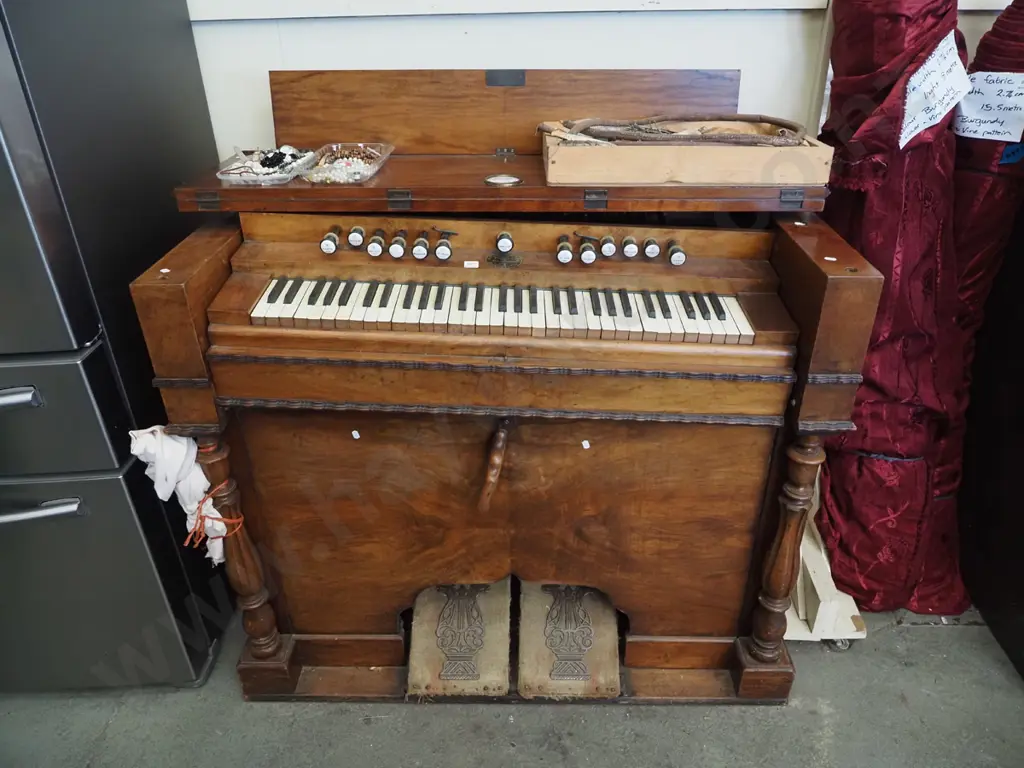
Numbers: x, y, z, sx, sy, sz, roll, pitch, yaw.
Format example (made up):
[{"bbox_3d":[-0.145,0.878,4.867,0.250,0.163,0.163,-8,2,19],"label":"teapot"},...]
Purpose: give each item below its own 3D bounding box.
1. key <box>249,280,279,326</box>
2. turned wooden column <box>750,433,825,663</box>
[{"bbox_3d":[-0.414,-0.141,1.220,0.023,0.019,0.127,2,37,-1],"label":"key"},{"bbox_3d":[0.526,0.314,1.363,0.068,0.568,0.068,0,29,2],"label":"turned wooden column"}]

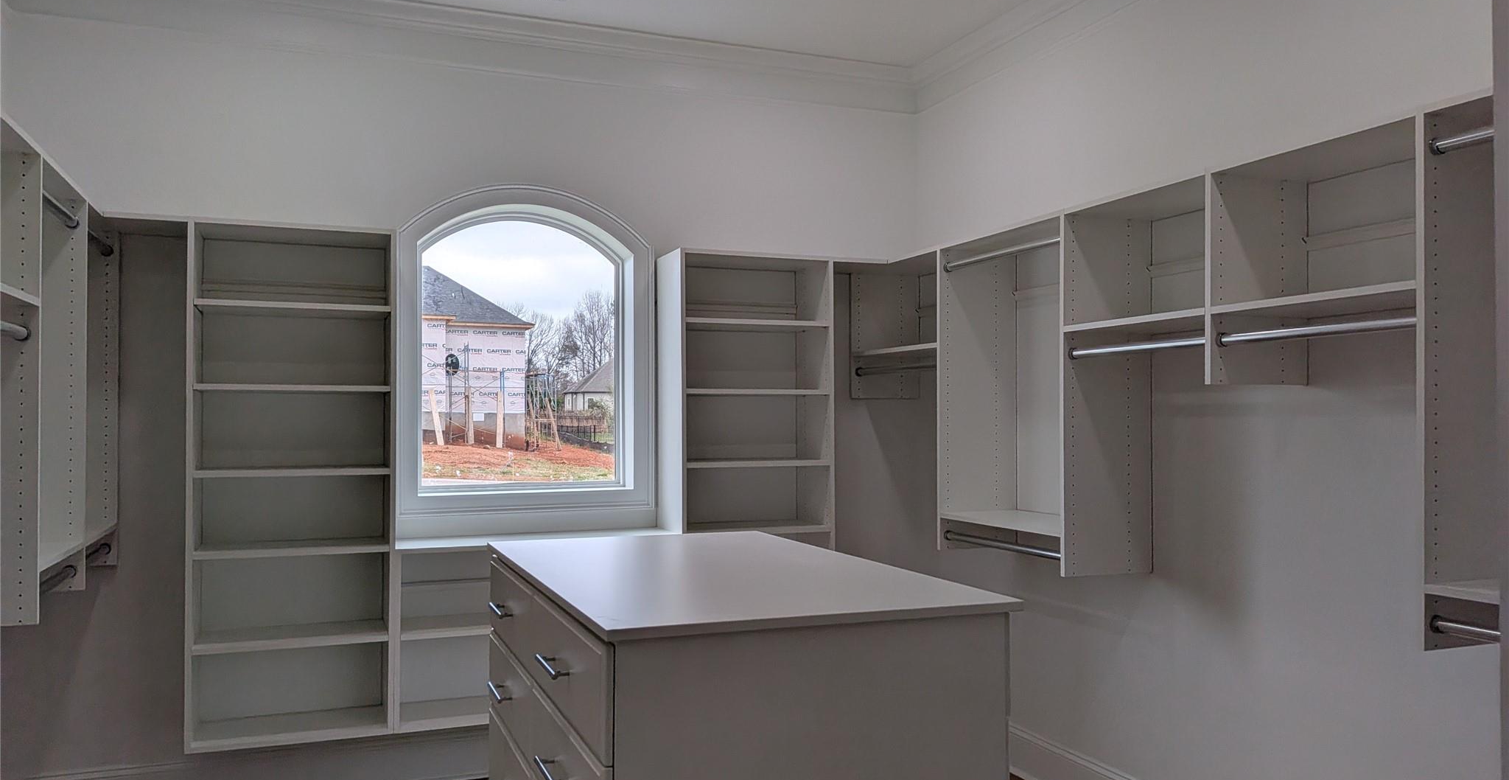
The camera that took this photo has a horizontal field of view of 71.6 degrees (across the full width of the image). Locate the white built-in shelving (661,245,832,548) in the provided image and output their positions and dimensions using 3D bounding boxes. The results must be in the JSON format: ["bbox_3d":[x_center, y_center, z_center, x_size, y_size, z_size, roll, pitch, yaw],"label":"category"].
[{"bbox_3d":[-0.041,0.341,4.478,0.677,1.816,0.355,1,-1,-21],"label":"white built-in shelving"}]

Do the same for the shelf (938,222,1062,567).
[{"bbox_3d":[1.036,0.021,3.845,0.355,1.206,0.784,1,-1,-21],"label":"shelf"}]

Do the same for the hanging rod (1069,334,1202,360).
[{"bbox_3d":[1.159,-0.125,3.152,0.032,0.032,0.601,1,-1,-21],"label":"hanging rod"}]

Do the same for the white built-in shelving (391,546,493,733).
[{"bbox_3d":[-0.861,0.909,4.142,1.084,0.665,0.355,1,-1,-21],"label":"white built-in shelving"}]

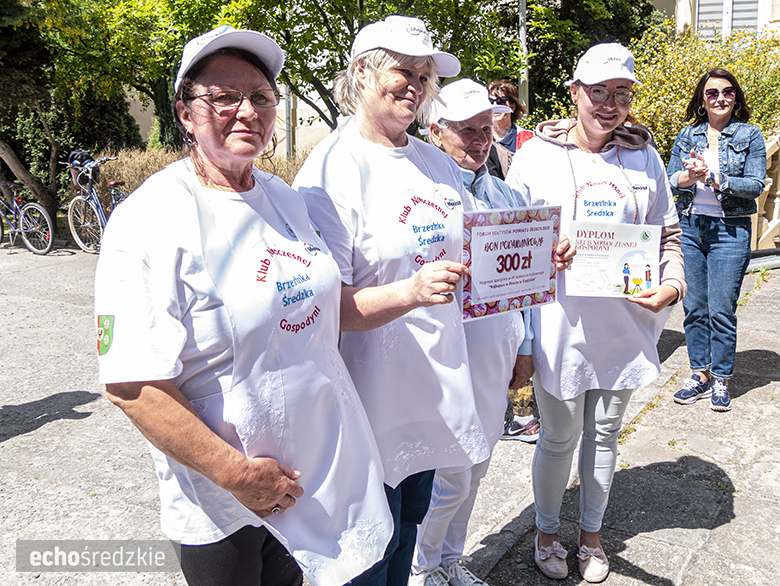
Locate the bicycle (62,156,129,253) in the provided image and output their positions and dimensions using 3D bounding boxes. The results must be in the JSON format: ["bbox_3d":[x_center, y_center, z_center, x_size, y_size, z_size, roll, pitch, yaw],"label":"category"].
[{"bbox_3d":[-3.500,-1.100,7.850,0.620,1.090,1.750,0,13,6],"label":"bicycle"}]

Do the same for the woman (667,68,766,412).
[{"bbox_3d":[1.640,-0.240,3.200,0.500,1.700,0.400,6,15,29],"label":"woman"}]

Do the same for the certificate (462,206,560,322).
[{"bbox_3d":[0.256,-0.065,1.300,0.300,0.213,0.010,-9,14,-37],"label":"certificate"}]

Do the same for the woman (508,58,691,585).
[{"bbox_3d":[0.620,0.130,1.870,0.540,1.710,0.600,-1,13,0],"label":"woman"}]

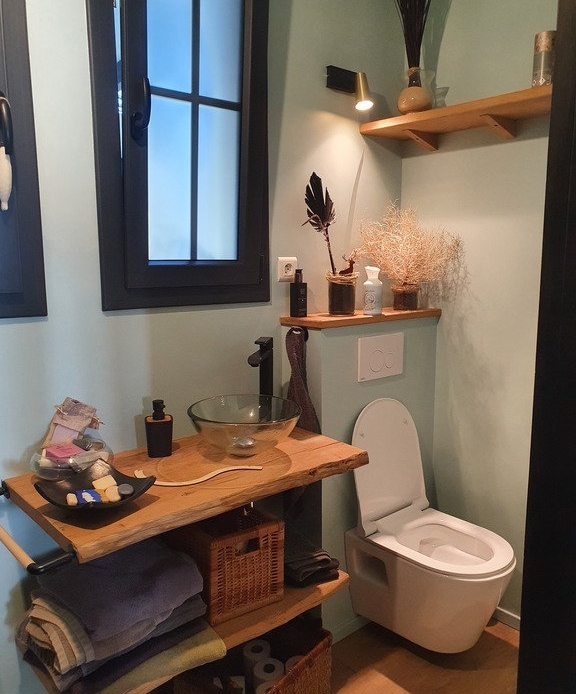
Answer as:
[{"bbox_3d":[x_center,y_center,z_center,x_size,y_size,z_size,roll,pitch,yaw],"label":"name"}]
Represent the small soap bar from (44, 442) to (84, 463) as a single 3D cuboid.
[{"bbox_3d":[-0.560,0.264,1.446,0.060,0.025,0.085,-8,12,-40],"label":"small soap bar"}]

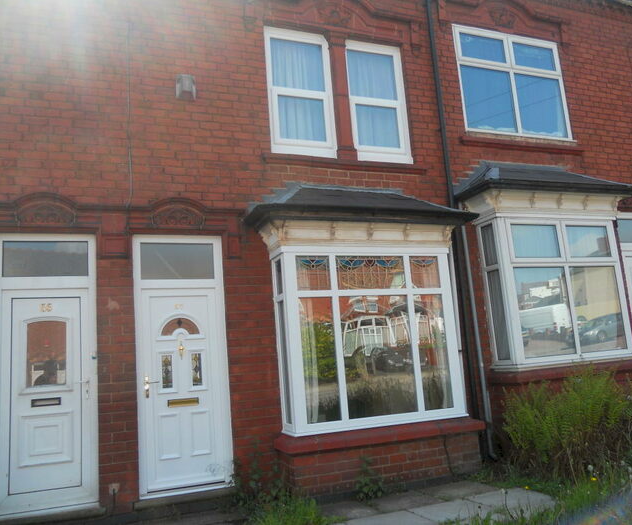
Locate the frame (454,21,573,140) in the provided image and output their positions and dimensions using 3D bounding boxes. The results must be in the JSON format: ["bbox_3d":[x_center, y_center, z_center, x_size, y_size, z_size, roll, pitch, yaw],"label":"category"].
[{"bbox_3d":[2.922,-2.636,8.105,1.994,1.633,0.090,0,-11,-22],"label":"frame"}]

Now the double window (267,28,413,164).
[{"bbox_3d":[0.297,-2.069,6.907,1.920,1.633,0.090,0,-11,-22],"label":"double window"}]

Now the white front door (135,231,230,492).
[{"bbox_3d":[-1.366,0.991,5.591,0.925,2.578,0.090,0,-11,-22],"label":"white front door"}]

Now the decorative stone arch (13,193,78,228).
[{"bbox_3d":[-2.599,-0.507,5.261,0.534,0.332,0.110,0,-11,-22],"label":"decorative stone arch"}]

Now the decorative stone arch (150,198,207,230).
[{"bbox_3d":[-1.448,-0.509,5.735,0.562,0.326,0.110,0,-11,-22],"label":"decorative stone arch"}]

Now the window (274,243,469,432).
[{"bbox_3d":[0.610,0.818,6.086,2.057,1.899,0.413,0,-11,-22],"label":"window"}]

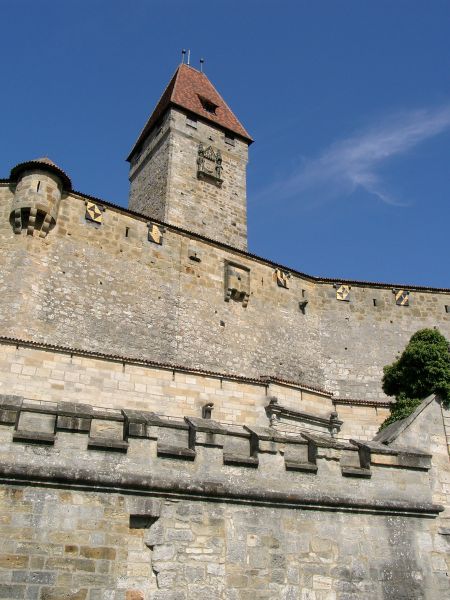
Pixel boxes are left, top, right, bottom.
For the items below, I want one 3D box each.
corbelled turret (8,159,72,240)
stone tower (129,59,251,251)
[{"bbox_3d":[-9.318,-5.259,29.497,3.100,5.050,3.000,10,-28,-18],"label":"corbelled turret"},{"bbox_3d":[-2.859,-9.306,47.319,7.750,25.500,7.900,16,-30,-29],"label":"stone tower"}]

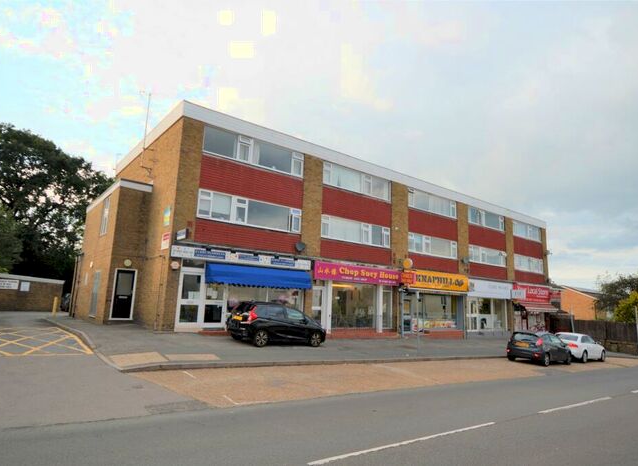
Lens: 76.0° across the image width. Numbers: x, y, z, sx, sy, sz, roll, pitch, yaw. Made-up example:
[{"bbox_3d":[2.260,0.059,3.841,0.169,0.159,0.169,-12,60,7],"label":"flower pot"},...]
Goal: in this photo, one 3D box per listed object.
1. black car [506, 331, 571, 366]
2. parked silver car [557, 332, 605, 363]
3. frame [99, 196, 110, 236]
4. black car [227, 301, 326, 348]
[{"bbox_3d":[10.804,5.524,19.832,3.950,1.480,1.740,12,-12,-38],"label":"black car"},{"bbox_3d":[14.586,6.437,23.078,4.550,1.390,1.820,12,-12,-37],"label":"parked silver car"},{"bbox_3d":[-9.926,-0.753,19.061,0.100,1.780,1.350,10,-12,-37],"label":"frame"},{"bbox_3d":[-1.447,3.442,15.610,4.000,1.530,1.720,13,-13,-41],"label":"black car"}]

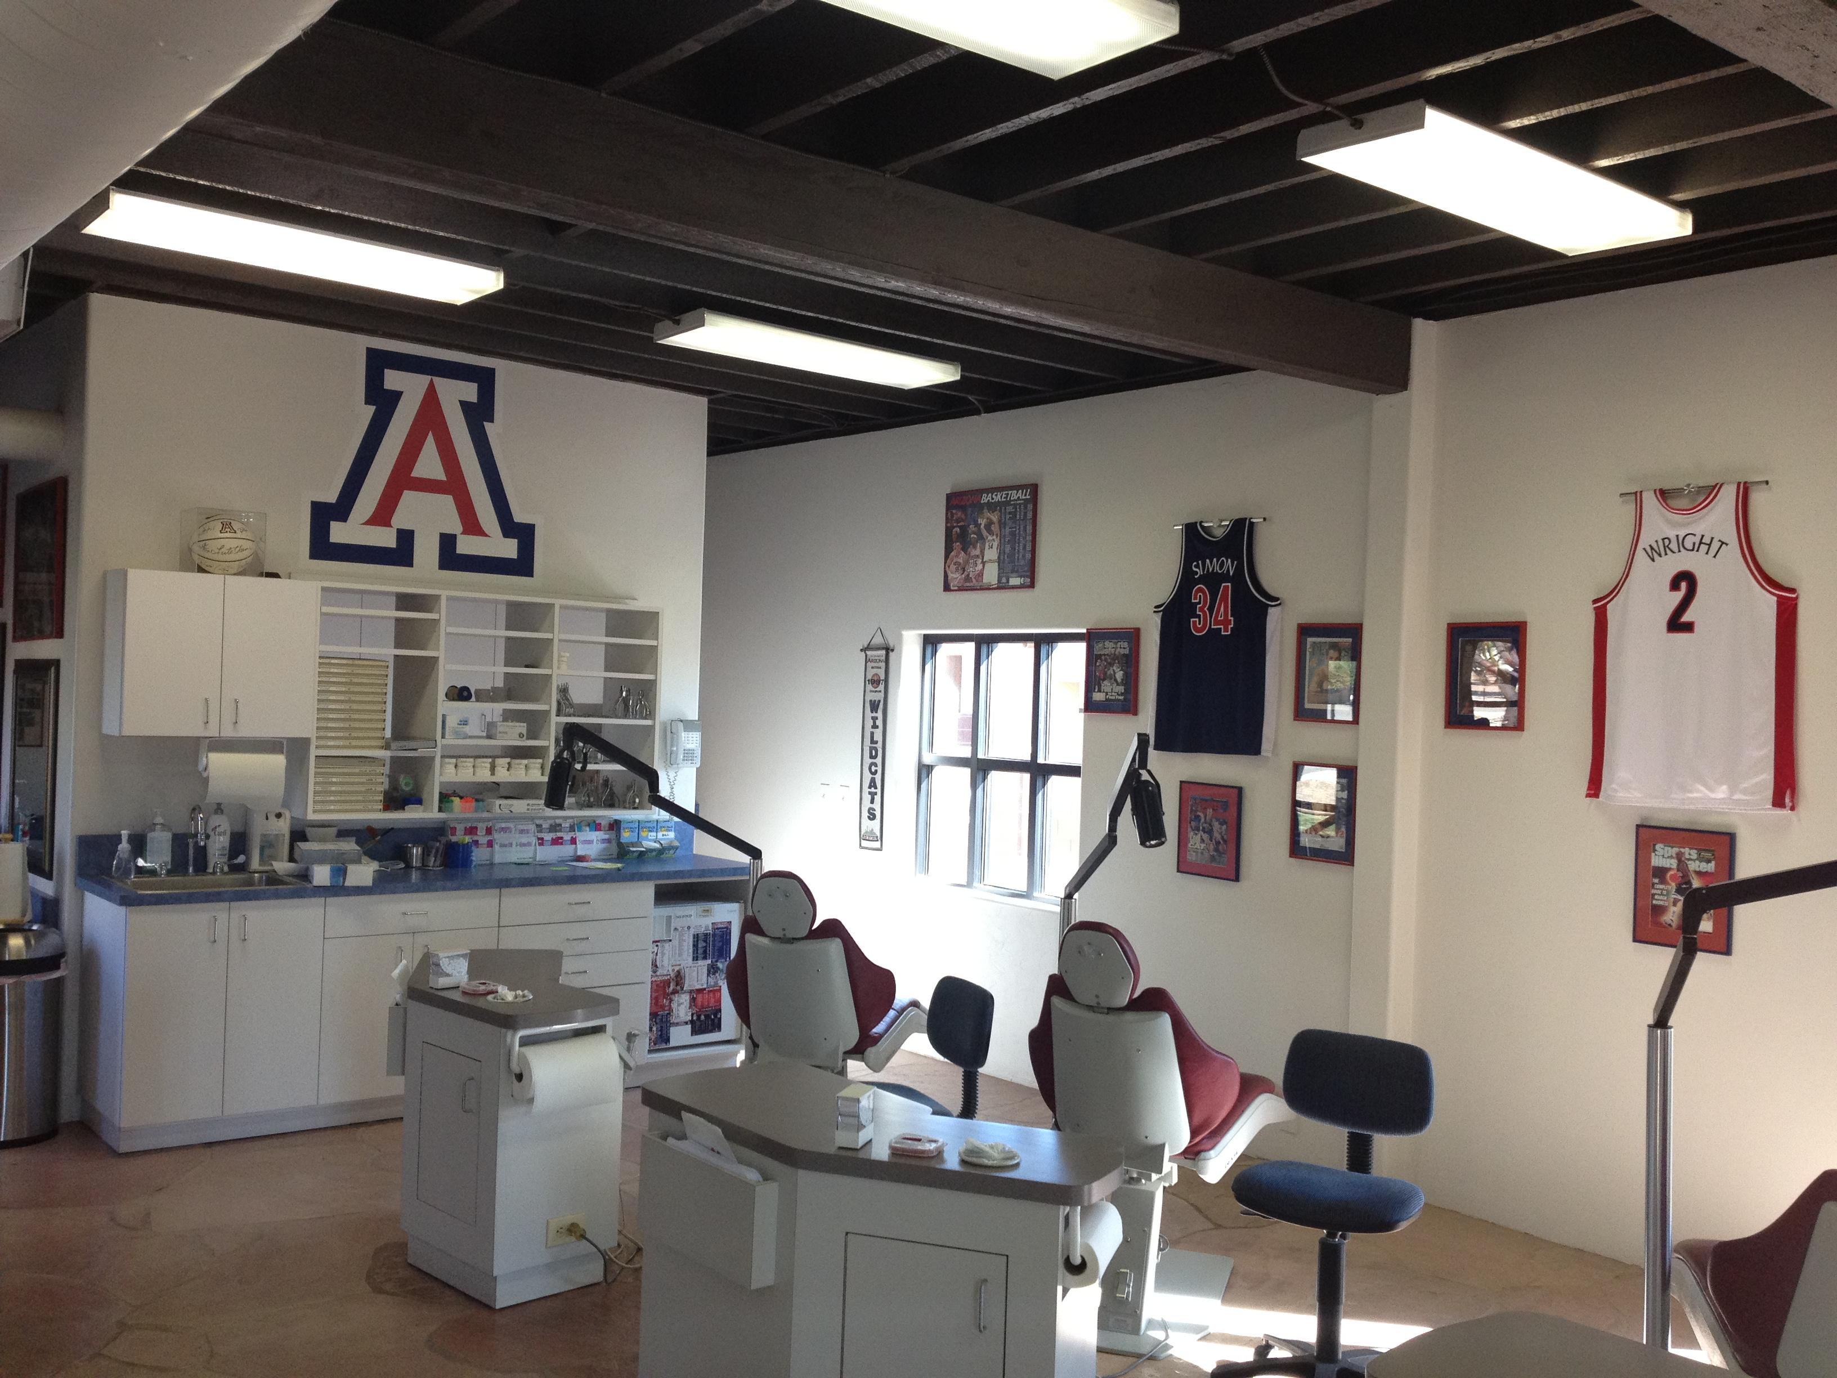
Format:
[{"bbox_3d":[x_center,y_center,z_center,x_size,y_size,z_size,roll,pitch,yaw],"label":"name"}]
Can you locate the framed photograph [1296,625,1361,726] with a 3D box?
[{"bbox_3d":[1.539,-0.058,6.959,0.025,0.372,0.305,2,0,-37],"label":"framed photograph"}]

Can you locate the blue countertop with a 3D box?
[{"bbox_3d":[-1.946,0.788,7.765,2.850,0.042,0.650,2,0,-40],"label":"blue countertop"}]

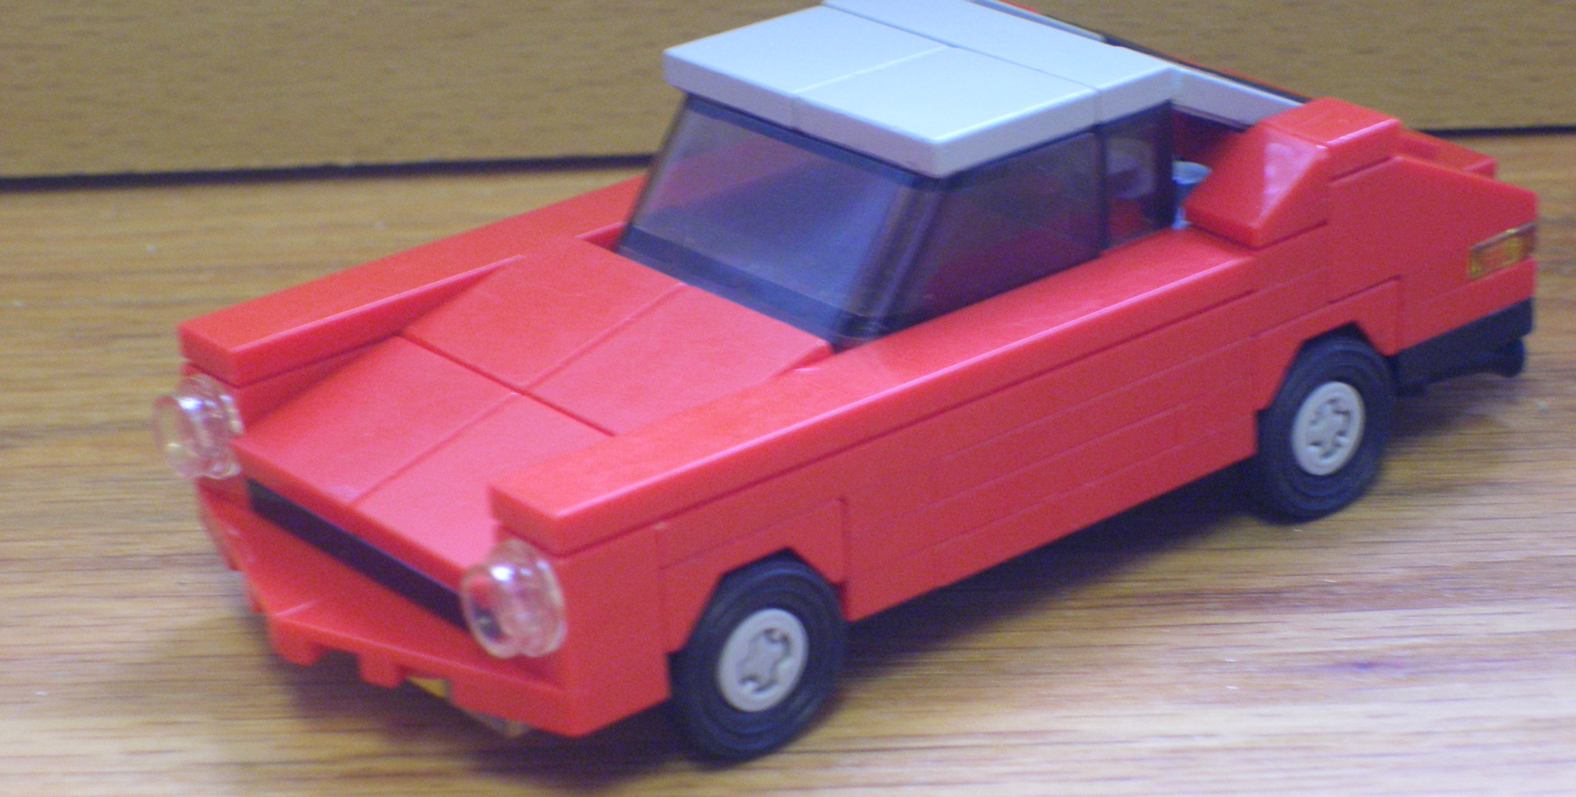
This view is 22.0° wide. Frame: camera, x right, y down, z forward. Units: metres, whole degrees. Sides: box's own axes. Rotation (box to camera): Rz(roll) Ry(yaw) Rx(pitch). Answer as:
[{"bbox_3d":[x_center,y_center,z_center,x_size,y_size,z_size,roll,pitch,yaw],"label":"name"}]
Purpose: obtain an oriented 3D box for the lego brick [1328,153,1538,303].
[{"bbox_3d":[0.048,-0.016,0.315,0.024,0.010,0.008,-20,28,-34],"label":"lego brick"}]

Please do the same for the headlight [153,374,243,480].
[{"bbox_3d":[-0.044,0.003,0.298,0.003,0.008,0.008,-20,28,-34],"label":"headlight"}]

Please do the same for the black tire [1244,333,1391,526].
[{"bbox_3d":[0.040,0.001,0.314,0.017,0.017,0.006,-20,28,-34],"label":"black tire"}]

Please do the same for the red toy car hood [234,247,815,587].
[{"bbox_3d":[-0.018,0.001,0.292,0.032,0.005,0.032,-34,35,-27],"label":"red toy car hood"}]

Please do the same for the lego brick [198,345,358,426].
[{"bbox_3d":[-0.039,0.001,0.302,0.009,0.009,0.008,-20,28,-34],"label":"lego brick"}]

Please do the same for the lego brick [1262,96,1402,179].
[{"bbox_3d":[0.041,-0.020,0.308,0.008,0.003,0.008,-20,28,-34],"label":"lego brick"}]

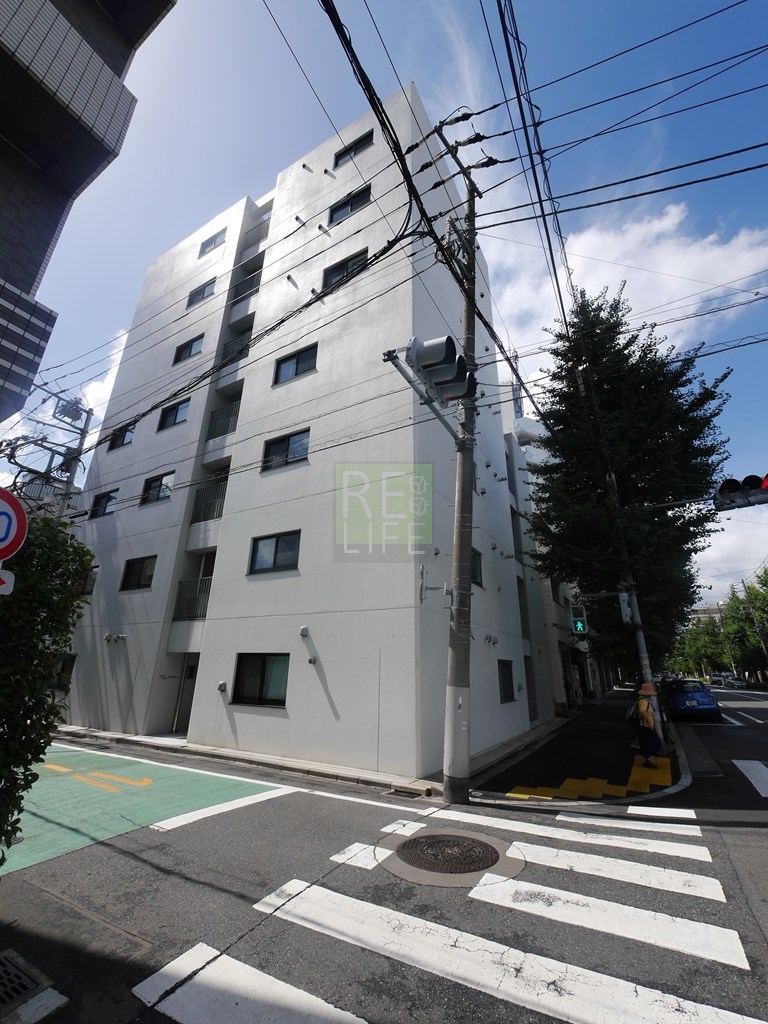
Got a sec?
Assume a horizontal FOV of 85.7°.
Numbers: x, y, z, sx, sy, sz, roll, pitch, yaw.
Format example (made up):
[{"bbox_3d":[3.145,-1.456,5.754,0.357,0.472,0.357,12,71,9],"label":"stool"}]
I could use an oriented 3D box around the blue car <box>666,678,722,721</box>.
[{"bbox_3d":[13.000,7.900,17.800,1.760,1.450,4.200,-11,-24,29],"label":"blue car"}]

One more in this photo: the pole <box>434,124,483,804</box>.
[{"bbox_3d":[1.403,-2.228,7.802,0.500,13.200,1.850,-12,-26,40],"label":"pole"}]

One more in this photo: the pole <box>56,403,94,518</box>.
[{"bbox_3d":[-11.494,1.029,14.341,0.400,11.100,0.400,17,-26,-37],"label":"pole"}]

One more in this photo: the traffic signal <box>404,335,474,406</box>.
[{"bbox_3d":[0.775,-1.934,5.680,0.550,0.440,1.170,-11,-23,29],"label":"traffic signal"}]

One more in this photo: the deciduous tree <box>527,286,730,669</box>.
[{"bbox_3d":[7.904,-1.136,14.096,5.800,15.400,5.800,-11,-24,29],"label":"deciduous tree"}]

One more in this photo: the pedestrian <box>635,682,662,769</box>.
[{"bbox_3d":[5.190,4.150,8.130,0.480,1.500,0.520,-18,-28,42],"label":"pedestrian"}]

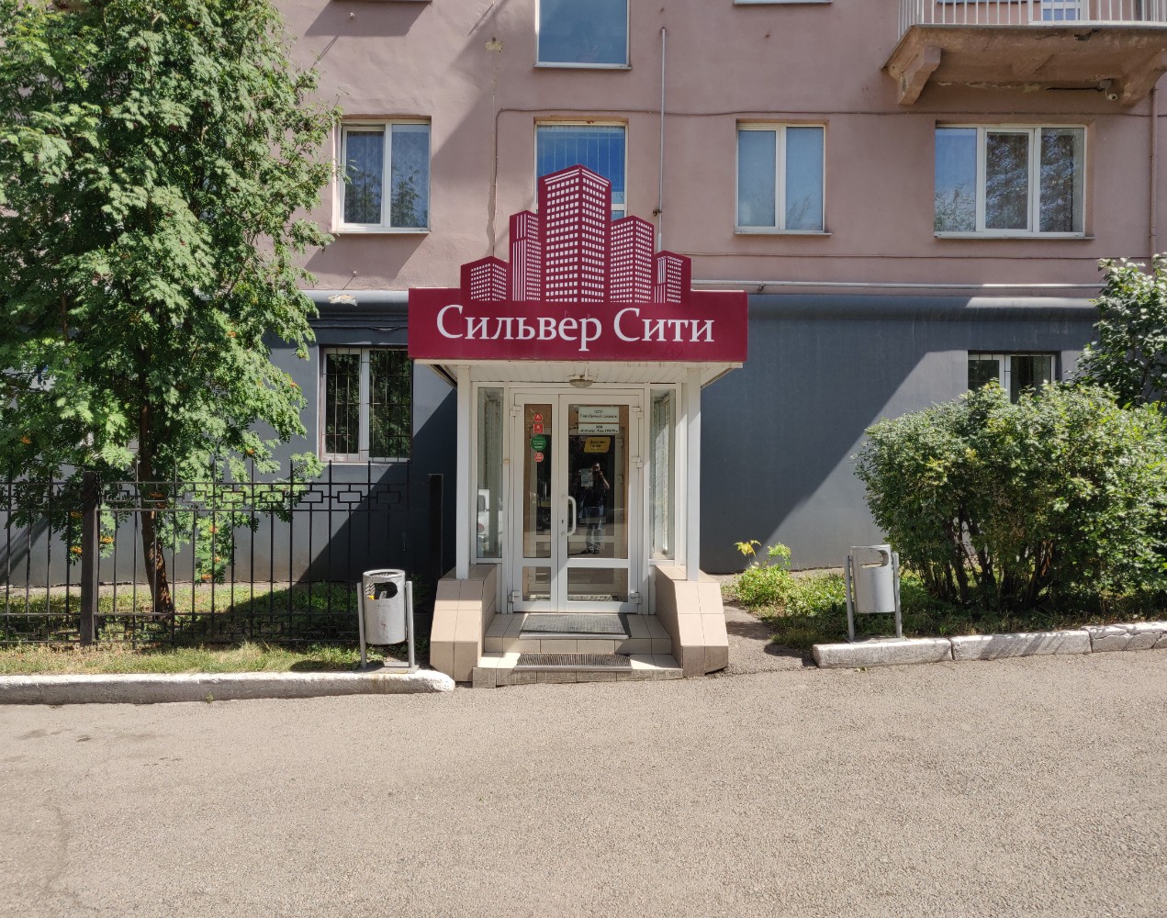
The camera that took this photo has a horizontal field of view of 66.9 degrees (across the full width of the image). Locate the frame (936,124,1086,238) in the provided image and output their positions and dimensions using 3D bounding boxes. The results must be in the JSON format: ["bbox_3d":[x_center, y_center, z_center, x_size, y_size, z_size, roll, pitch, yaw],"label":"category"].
[{"bbox_3d":[5.545,-3.614,11.510,1.950,1.460,0.100,1,0,1],"label":"frame"}]

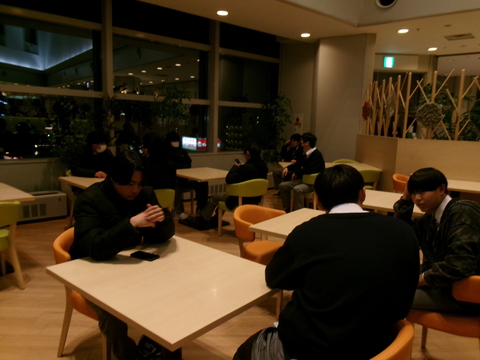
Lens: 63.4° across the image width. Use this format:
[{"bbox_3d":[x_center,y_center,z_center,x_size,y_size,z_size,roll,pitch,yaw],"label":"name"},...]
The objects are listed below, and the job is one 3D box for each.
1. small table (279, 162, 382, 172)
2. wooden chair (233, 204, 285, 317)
[{"bbox_3d":[1.414,0.121,6.365,1.500,0.700,0.900,1,9,-4],"label":"small table"},{"bbox_3d":[0.185,0.579,3.147,0.530,0.730,0.510,7,10,31],"label":"wooden chair"}]

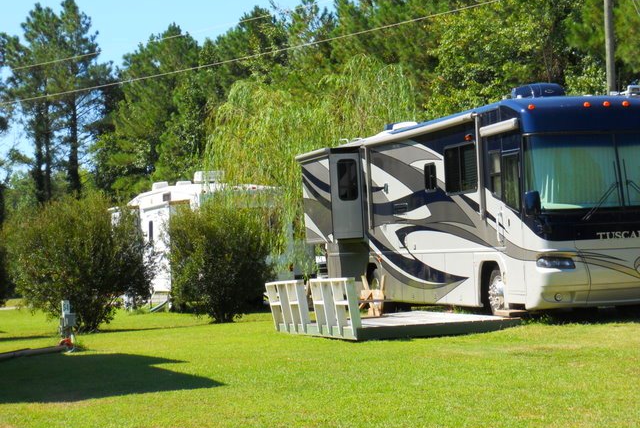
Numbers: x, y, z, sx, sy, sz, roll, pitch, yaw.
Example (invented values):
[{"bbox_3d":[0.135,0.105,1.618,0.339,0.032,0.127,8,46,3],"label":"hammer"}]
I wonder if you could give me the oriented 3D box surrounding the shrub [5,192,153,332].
[{"bbox_3d":[-4.102,0.822,27.528,2.462,2.376,2.400,-2,-1,0],"label":"shrub"}]

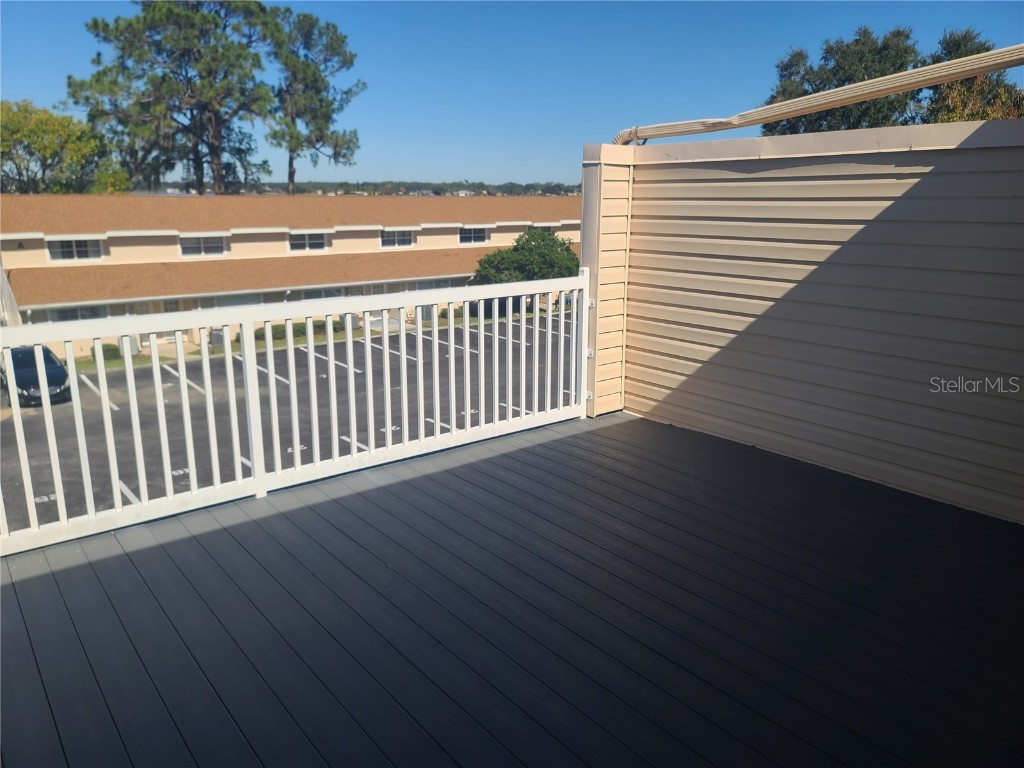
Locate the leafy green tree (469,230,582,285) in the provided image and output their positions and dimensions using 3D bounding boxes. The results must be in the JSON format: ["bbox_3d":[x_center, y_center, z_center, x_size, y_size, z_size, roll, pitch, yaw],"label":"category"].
[{"bbox_3d":[0.845,-6.553,43.131,6.297,4.912,6.108,0,14,0],"label":"leafy green tree"}]

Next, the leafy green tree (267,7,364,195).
[{"bbox_3d":[-16.557,-20.365,62.838,8.200,22.334,8.200,-11,17,-37],"label":"leafy green tree"}]

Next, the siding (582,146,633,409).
[{"bbox_3d":[0.701,-0.749,5.565,0.336,1.995,0.181,-11,17,-37],"label":"siding"}]

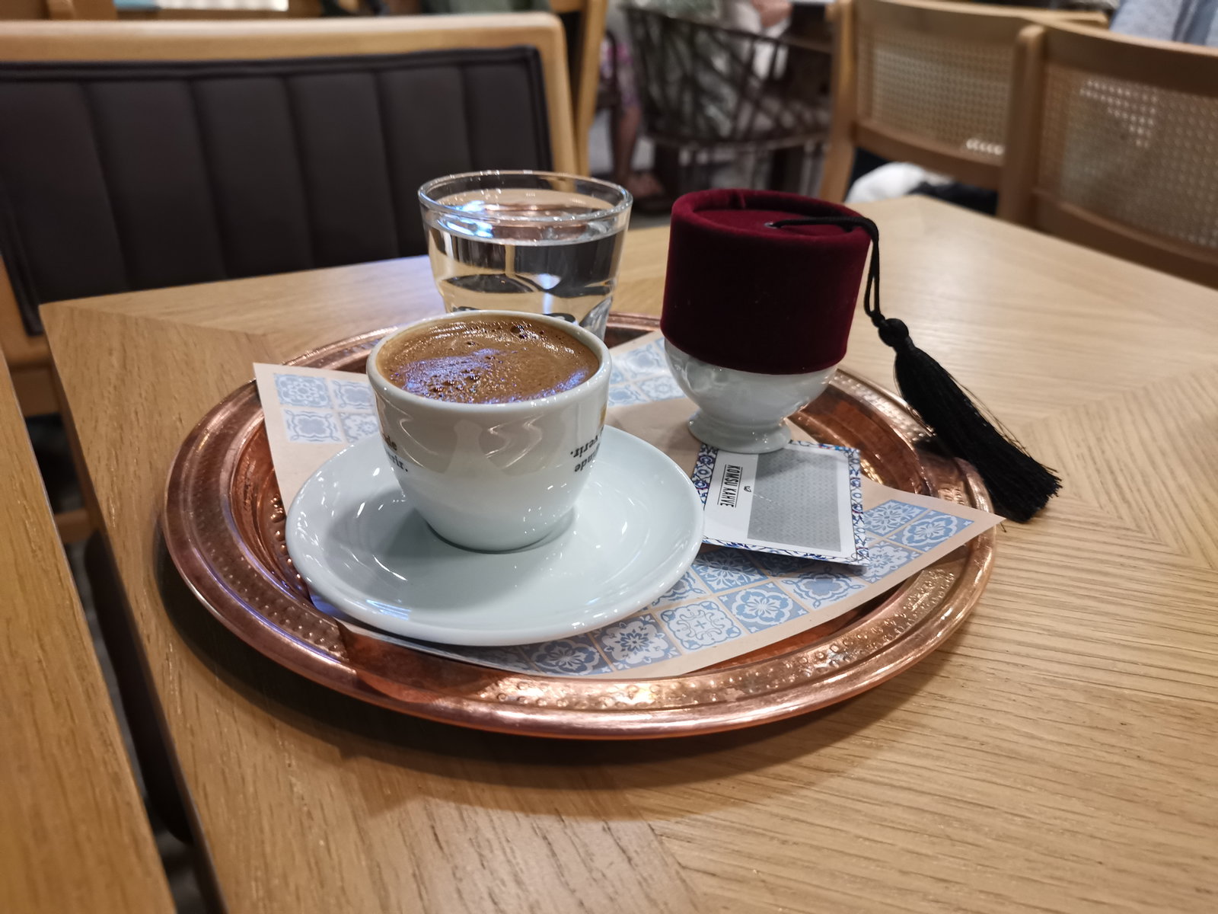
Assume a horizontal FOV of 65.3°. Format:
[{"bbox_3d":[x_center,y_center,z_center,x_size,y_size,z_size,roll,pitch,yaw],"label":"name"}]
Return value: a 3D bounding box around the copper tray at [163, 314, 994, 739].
[{"bbox_3d":[-0.008,0.003,0.338,0.275,0.018,0.275,3,29,-1],"label":"copper tray"}]

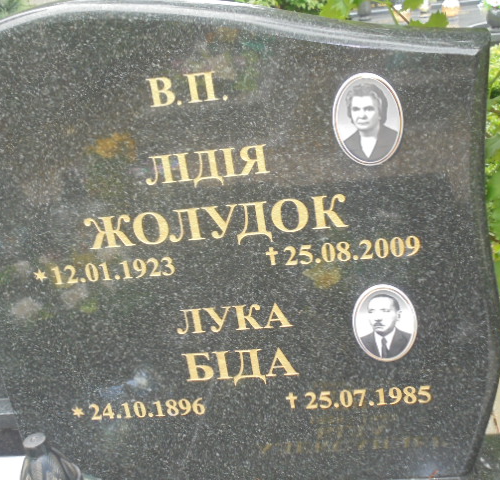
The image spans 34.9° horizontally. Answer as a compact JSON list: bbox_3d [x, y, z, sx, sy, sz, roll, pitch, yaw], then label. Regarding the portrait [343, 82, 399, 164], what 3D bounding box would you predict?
[{"bbox_3d":[0.152,-0.145,1.002,0.070,0.105,0.010,-5,20,9],"label":"portrait"}]

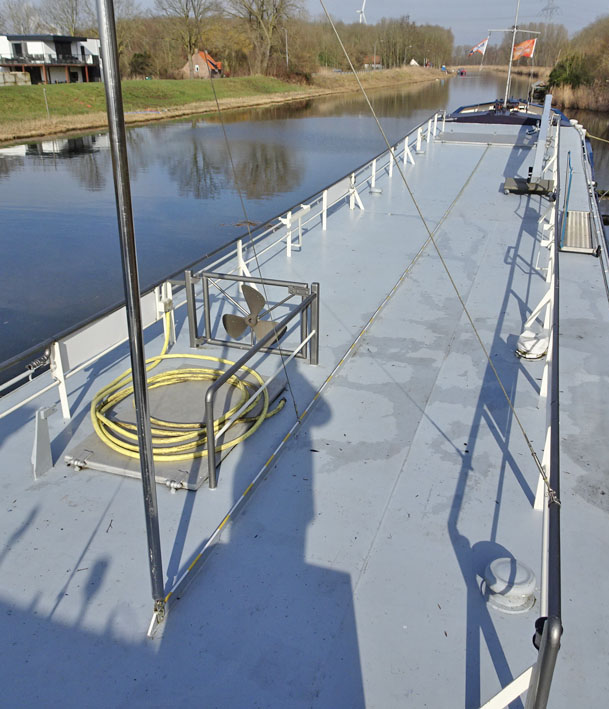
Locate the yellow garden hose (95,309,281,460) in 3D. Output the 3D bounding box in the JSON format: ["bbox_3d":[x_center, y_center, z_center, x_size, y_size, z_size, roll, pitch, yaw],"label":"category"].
[{"bbox_3d":[-0.951,0.222,5.256,1.500,0.360,1.930,8,25,18],"label":"yellow garden hose"}]

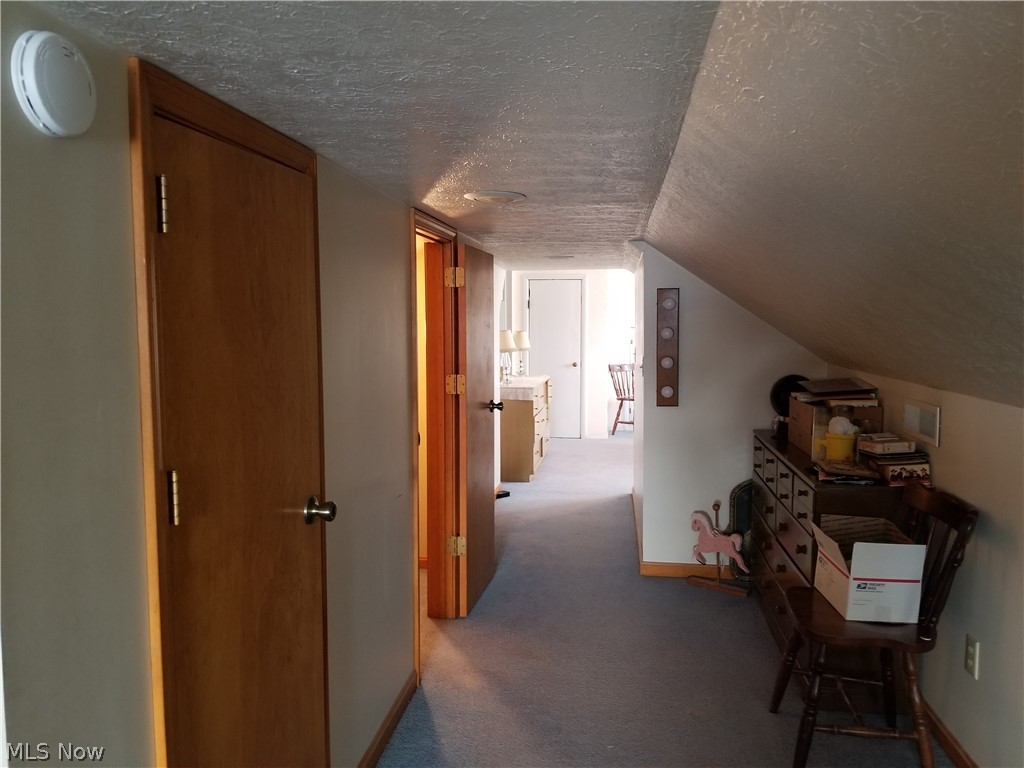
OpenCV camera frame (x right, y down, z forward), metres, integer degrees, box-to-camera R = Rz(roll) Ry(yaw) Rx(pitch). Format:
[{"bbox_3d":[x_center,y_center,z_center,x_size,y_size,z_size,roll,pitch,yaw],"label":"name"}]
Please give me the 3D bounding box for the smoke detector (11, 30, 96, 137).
[{"bbox_3d":[-0.594,-0.395,1.014,0.035,0.132,0.132,1,5,8],"label":"smoke detector"}]

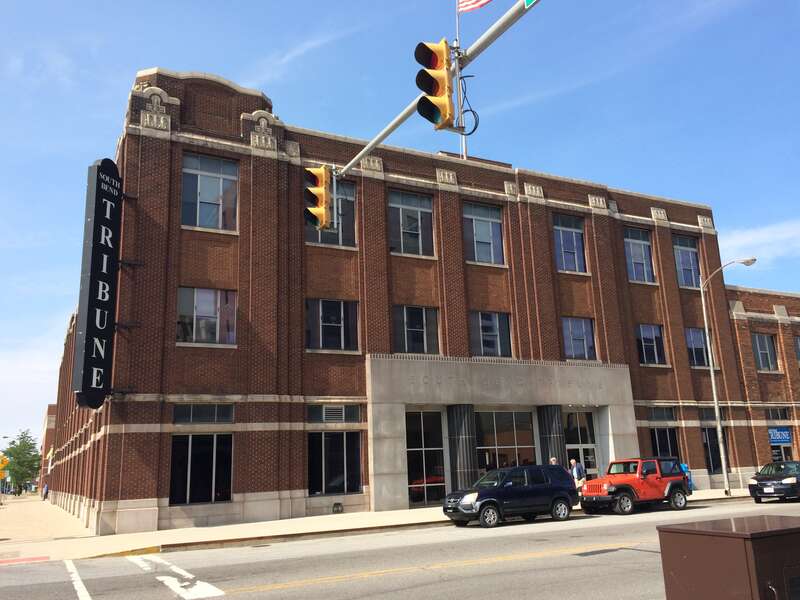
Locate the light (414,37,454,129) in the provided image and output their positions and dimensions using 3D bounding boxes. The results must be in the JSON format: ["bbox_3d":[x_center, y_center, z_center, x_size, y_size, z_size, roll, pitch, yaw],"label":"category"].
[{"bbox_3d":[0.438,-2.705,8.362,0.390,1.060,0.340,5,-15,-27],"label":"light"}]

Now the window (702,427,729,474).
[{"bbox_3d":[15.223,7.269,32.424,1.900,2.190,0.200,5,-15,-27],"label":"window"}]

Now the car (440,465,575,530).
[{"bbox_3d":[3.393,6.006,20.787,4.570,1.680,1.800,5,-15,-27],"label":"car"}]

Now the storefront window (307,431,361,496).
[{"bbox_3d":[-2.347,5.841,24.010,2.020,2.220,0.140,5,-15,-27],"label":"storefront window"}]

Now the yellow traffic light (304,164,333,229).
[{"bbox_3d":[-1.417,-1.777,11.666,0.400,1.060,0.340,5,-15,-27],"label":"yellow traffic light"}]

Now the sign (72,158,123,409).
[{"bbox_3d":[-9.358,-0.615,20.918,0.380,7.950,1.070,-7,-14,19],"label":"sign"}]

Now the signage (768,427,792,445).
[{"bbox_3d":[20.209,7.225,35.541,1.850,0.930,0.100,5,-15,-27],"label":"signage"}]

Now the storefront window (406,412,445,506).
[{"bbox_3d":[0.989,6.119,25.999,1.690,3.510,0.140,5,-15,-27],"label":"storefront window"}]

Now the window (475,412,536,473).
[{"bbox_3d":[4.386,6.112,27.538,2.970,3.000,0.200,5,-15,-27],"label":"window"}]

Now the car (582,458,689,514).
[{"bbox_3d":[8.090,6.363,23.216,4.100,1.770,1.850,5,-15,-27],"label":"car"}]

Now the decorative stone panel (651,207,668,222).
[{"bbox_3d":[13.396,-4.433,34.645,0.980,0.630,0.220,5,-15,-27],"label":"decorative stone panel"}]

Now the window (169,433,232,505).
[{"bbox_3d":[-6.365,5.444,21.573,1.930,2.200,0.200,5,-15,-27],"label":"window"}]

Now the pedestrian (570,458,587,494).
[{"bbox_3d":[6.707,6.809,25.155,0.420,1.660,0.550,9,-18,-40],"label":"pedestrian"}]

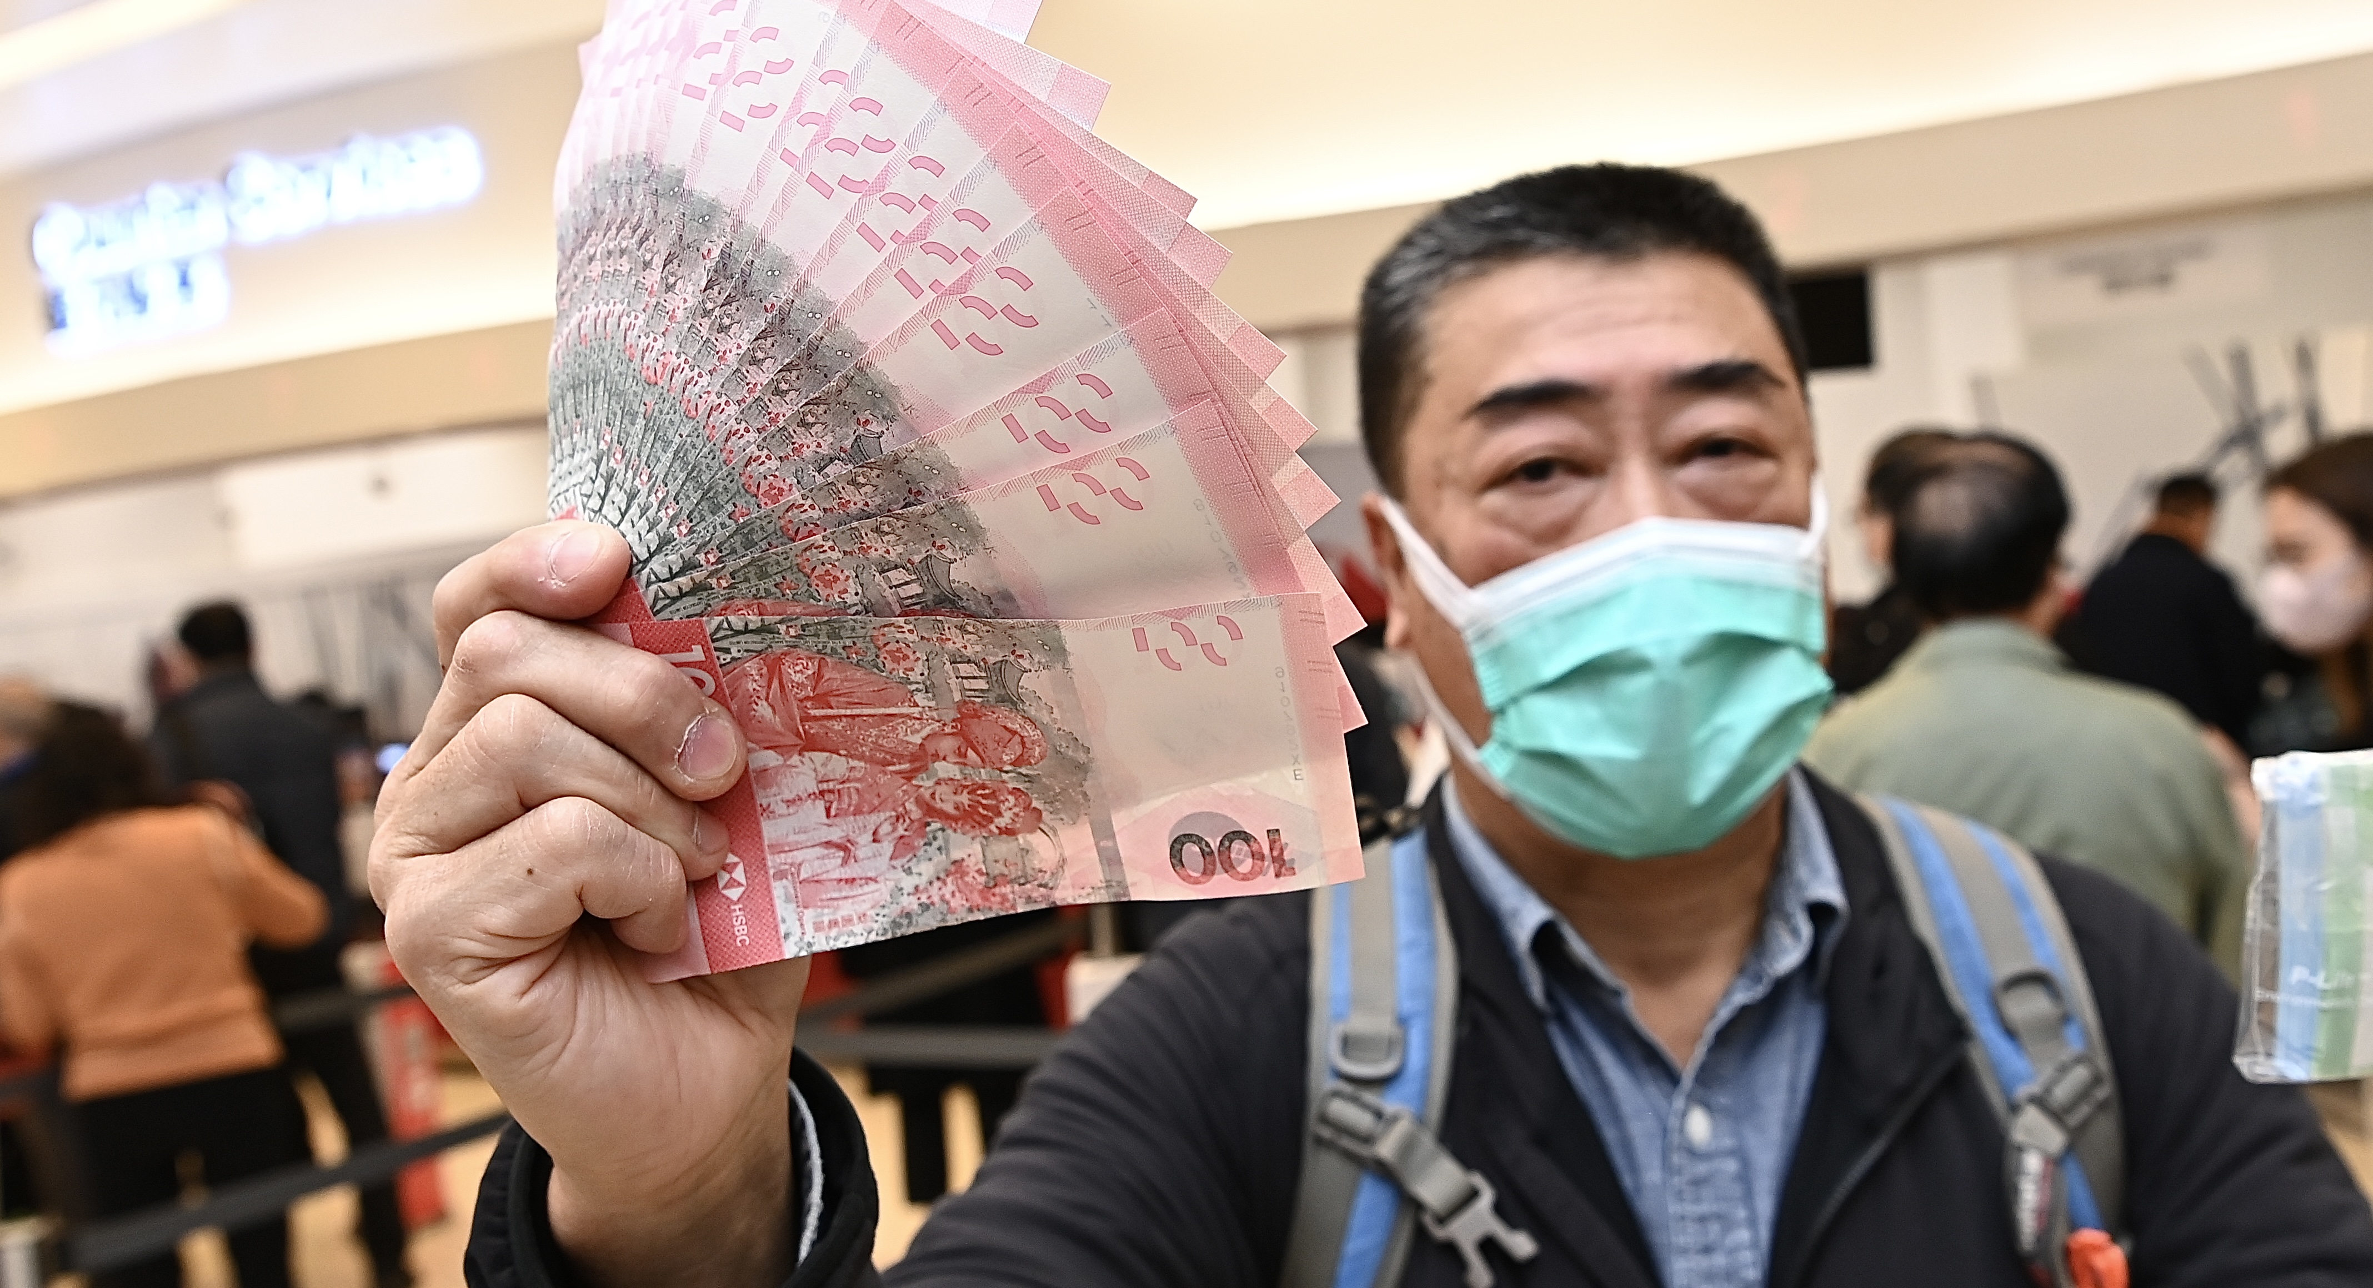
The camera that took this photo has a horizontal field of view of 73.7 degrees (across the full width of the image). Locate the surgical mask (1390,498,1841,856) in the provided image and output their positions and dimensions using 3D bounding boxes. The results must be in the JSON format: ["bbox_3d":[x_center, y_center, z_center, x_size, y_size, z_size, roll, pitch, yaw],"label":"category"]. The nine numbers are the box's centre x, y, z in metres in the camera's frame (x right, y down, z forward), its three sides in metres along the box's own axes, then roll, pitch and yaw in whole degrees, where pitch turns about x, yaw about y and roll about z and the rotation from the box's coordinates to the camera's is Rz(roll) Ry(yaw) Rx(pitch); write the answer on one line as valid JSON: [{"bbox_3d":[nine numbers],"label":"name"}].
[{"bbox_3d":[0.145,0.011,0.550,0.148,0.125,0.110,-6,-2,5],"label":"surgical mask"}]

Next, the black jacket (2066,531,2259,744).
[{"bbox_3d":[2.632,0.053,4.217,0.520,0.700,0.340,-3,3,37],"label":"black jacket"}]

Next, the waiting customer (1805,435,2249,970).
[{"bbox_3d":[0.843,0.628,1.541,0.490,1.660,0.330,-3,3,32],"label":"waiting customer"}]

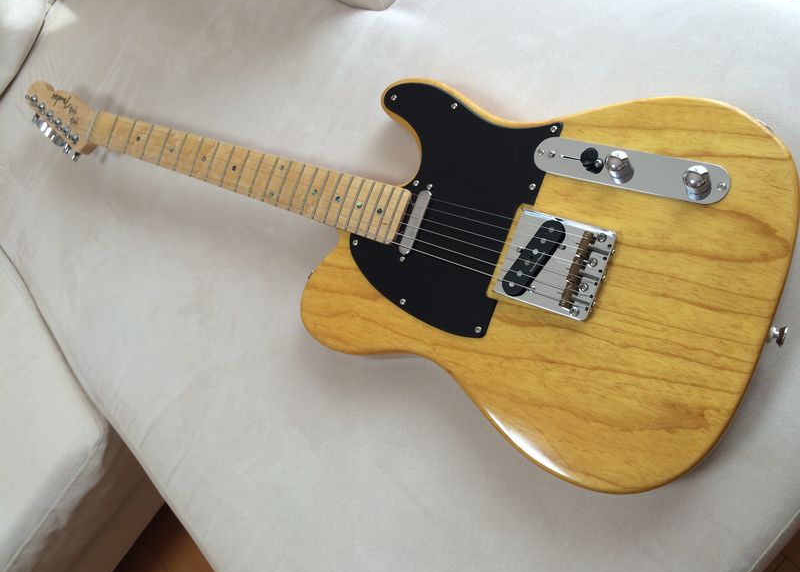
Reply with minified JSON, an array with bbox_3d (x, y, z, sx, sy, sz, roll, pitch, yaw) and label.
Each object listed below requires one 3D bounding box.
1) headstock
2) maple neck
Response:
[{"bbox_3d":[-0.463,-0.227,0.924,0.165,0.034,0.092,20,90,27],"label":"headstock"},{"bbox_3d":[-0.198,-0.137,0.778,0.485,0.024,0.056,20,90,27],"label":"maple neck"}]

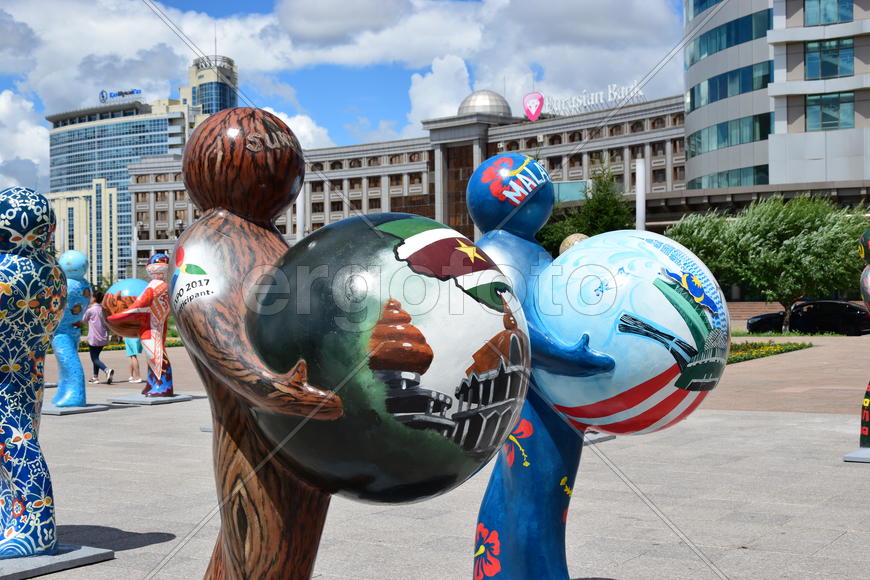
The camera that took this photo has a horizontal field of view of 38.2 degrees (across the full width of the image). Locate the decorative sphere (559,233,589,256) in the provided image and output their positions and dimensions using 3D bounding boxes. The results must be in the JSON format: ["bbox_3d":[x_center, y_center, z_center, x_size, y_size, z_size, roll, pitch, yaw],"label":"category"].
[{"bbox_3d":[1.516,-0.389,13.200,0.402,0.402,0.402,0,0,0],"label":"decorative sphere"}]

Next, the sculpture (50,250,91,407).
[{"bbox_3d":[-5.267,0.534,17.399,1.150,2.150,0.920,0,0,24],"label":"sculpture"}]

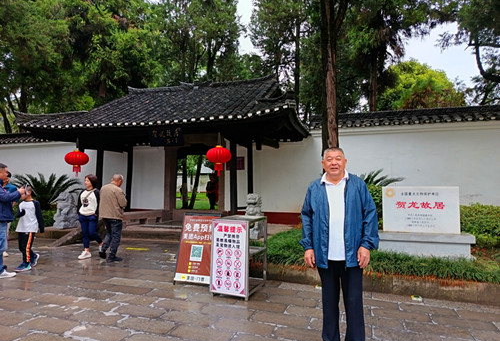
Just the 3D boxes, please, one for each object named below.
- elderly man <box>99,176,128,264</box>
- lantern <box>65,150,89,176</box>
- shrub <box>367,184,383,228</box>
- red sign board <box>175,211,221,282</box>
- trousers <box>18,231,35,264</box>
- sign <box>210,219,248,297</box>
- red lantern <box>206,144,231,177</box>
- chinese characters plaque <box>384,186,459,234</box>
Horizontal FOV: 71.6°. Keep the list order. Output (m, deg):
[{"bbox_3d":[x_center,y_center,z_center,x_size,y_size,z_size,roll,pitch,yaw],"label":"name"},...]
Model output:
[{"bbox_3d":[-2.686,0.930,6.831,0.540,1.680,0.420,-2,-5,30],"label":"elderly man"},{"bbox_3d":[-5.345,-0.225,10.700,0.680,0.800,0.680,-1,-4,20],"label":"lantern"},{"bbox_3d":[2.586,0.800,7.200,1.200,1.300,1.100,-1,-4,20],"label":"shrub"},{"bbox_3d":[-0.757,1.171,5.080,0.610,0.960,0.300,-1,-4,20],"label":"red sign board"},{"bbox_3d":[-3.970,1.288,6.202,0.340,0.640,0.320,3,-5,-35],"label":"trousers"},{"bbox_3d":[-0.253,1.097,4.360,0.495,0.920,0.040,-1,-4,20],"label":"sign"},{"bbox_3d":[-0.822,-0.261,9.250,0.670,0.820,0.670,0,-4,0],"label":"red lantern"},{"bbox_3d":[2.952,0.674,5.950,1.190,0.785,0.090,-1,-4,20],"label":"chinese characters plaque"}]

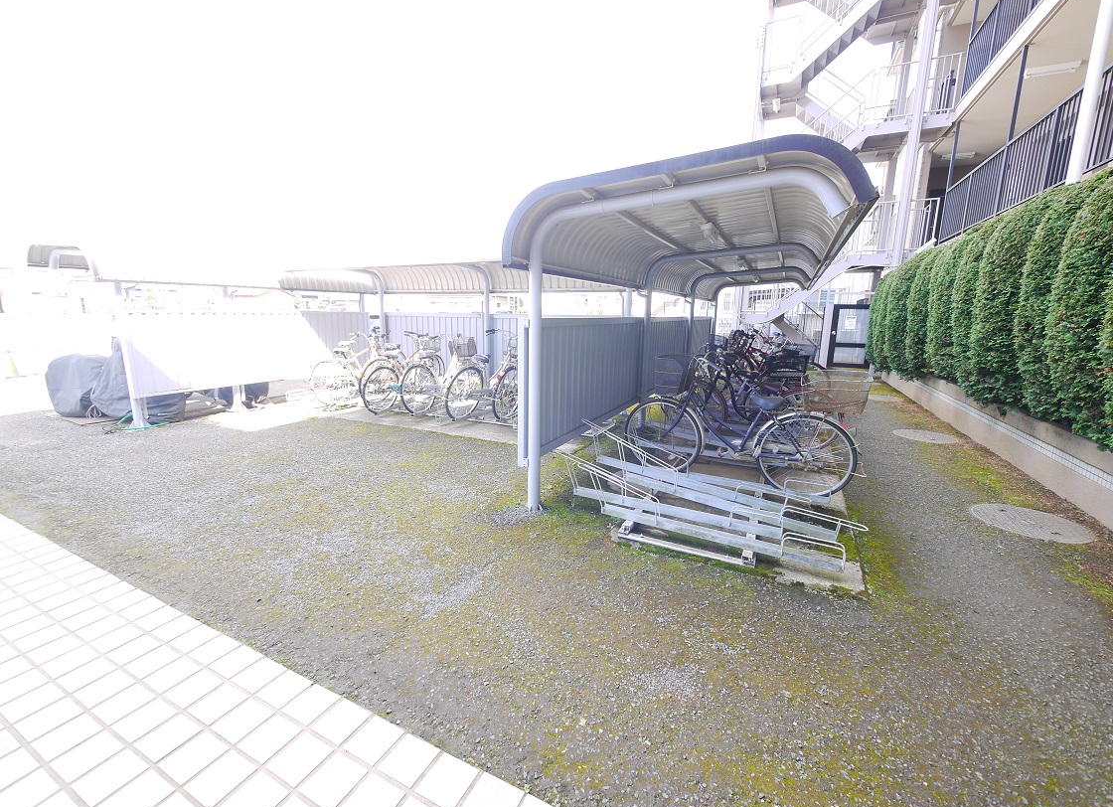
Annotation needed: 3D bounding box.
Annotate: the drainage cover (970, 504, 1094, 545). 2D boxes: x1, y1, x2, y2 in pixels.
[{"bbox_3d":[3.554,0.902,3.390,0.660,0.030,0.660,-1,11,0],"label":"drainage cover"}]

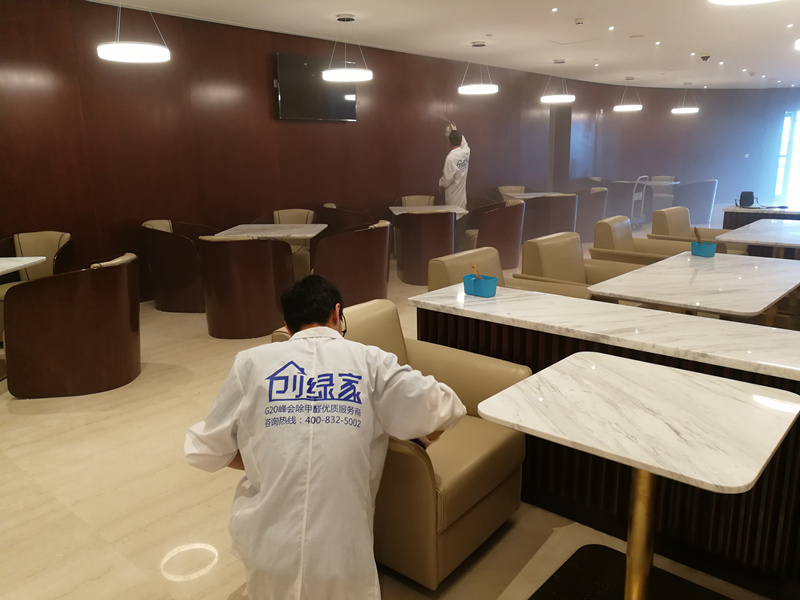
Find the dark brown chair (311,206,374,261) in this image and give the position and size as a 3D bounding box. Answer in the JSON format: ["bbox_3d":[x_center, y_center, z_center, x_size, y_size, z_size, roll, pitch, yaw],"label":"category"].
[{"bbox_3d":[-0.609,-0.708,7.455,0.670,0.800,0.670,1,13,8],"label":"dark brown chair"}]

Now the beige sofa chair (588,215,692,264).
[{"bbox_3d":[2.275,-0.290,5.752,0.864,0.872,0.909,11,17,41],"label":"beige sofa chair"}]

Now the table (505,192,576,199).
[{"bbox_3d":[2.490,-1.499,11.261,1.030,0.732,1.030,-1,13,-2],"label":"table"}]

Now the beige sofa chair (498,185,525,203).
[{"bbox_3d":[2.139,-1.738,11.936,0.620,0.800,0.670,-1,13,2],"label":"beige sofa chair"}]

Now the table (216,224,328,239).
[{"bbox_3d":[-1.256,-0.357,6.398,0.970,0.730,0.970,0,13,4],"label":"table"}]

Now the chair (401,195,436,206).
[{"bbox_3d":[0.312,-1.201,9.763,0.620,0.800,0.670,-3,13,-7],"label":"chair"}]

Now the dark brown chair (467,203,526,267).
[{"bbox_3d":[1.199,-0.839,8.118,0.650,0.800,0.620,-4,13,-10],"label":"dark brown chair"}]

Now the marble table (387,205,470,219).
[{"bbox_3d":[0.392,-0.876,8.730,1.000,0.732,1.000,-2,13,-3],"label":"marble table"}]

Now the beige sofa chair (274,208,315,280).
[{"bbox_3d":[-1.252,-0.658,7.547,0.620,0.800,0.670,-1,13,2],"label":"beige sofa chair"}]

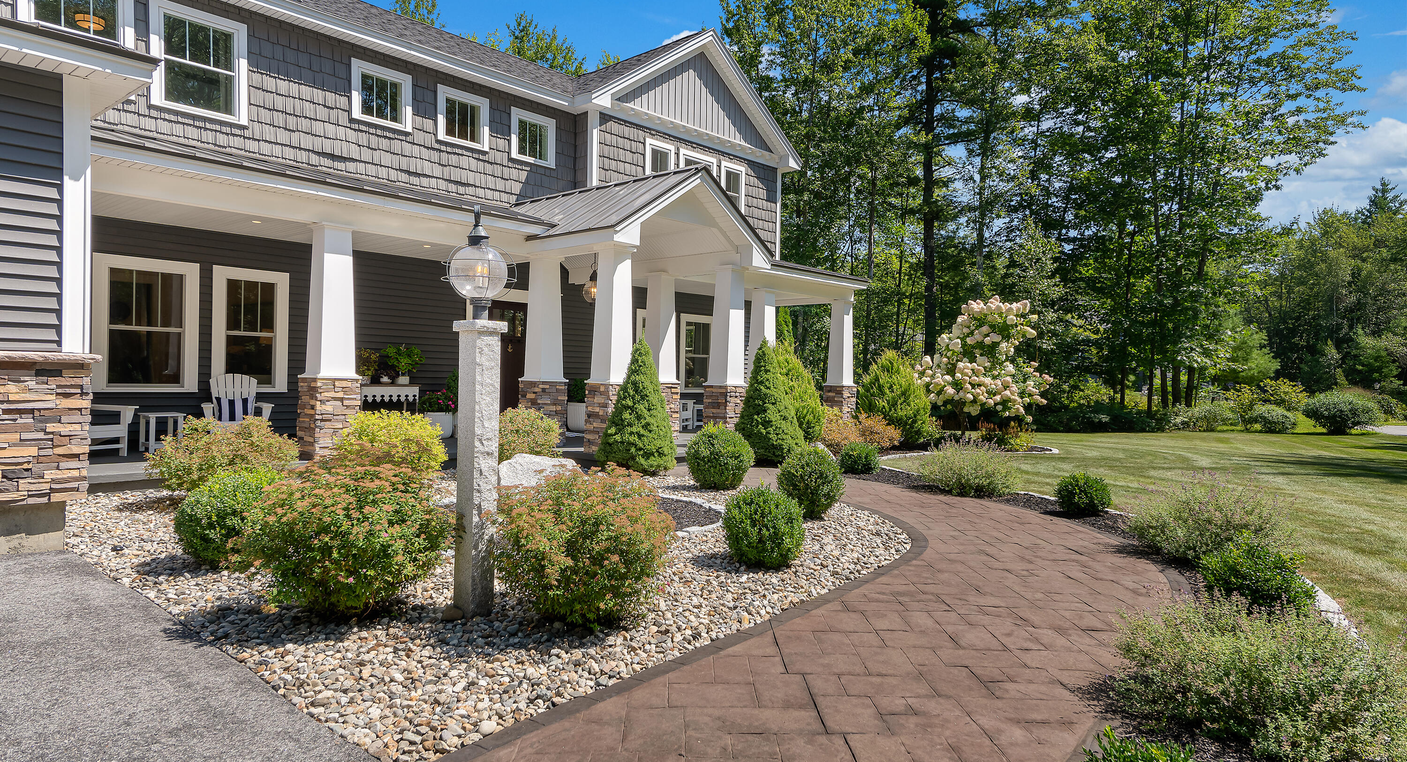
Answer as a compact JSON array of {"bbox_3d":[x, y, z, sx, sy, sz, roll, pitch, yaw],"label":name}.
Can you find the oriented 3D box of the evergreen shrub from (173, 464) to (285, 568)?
[{"bbox_3d":[-3.023,0.839,5.748,0.650,0.595,0.650,1,0,-28],"label":"evergreen shrub"}]

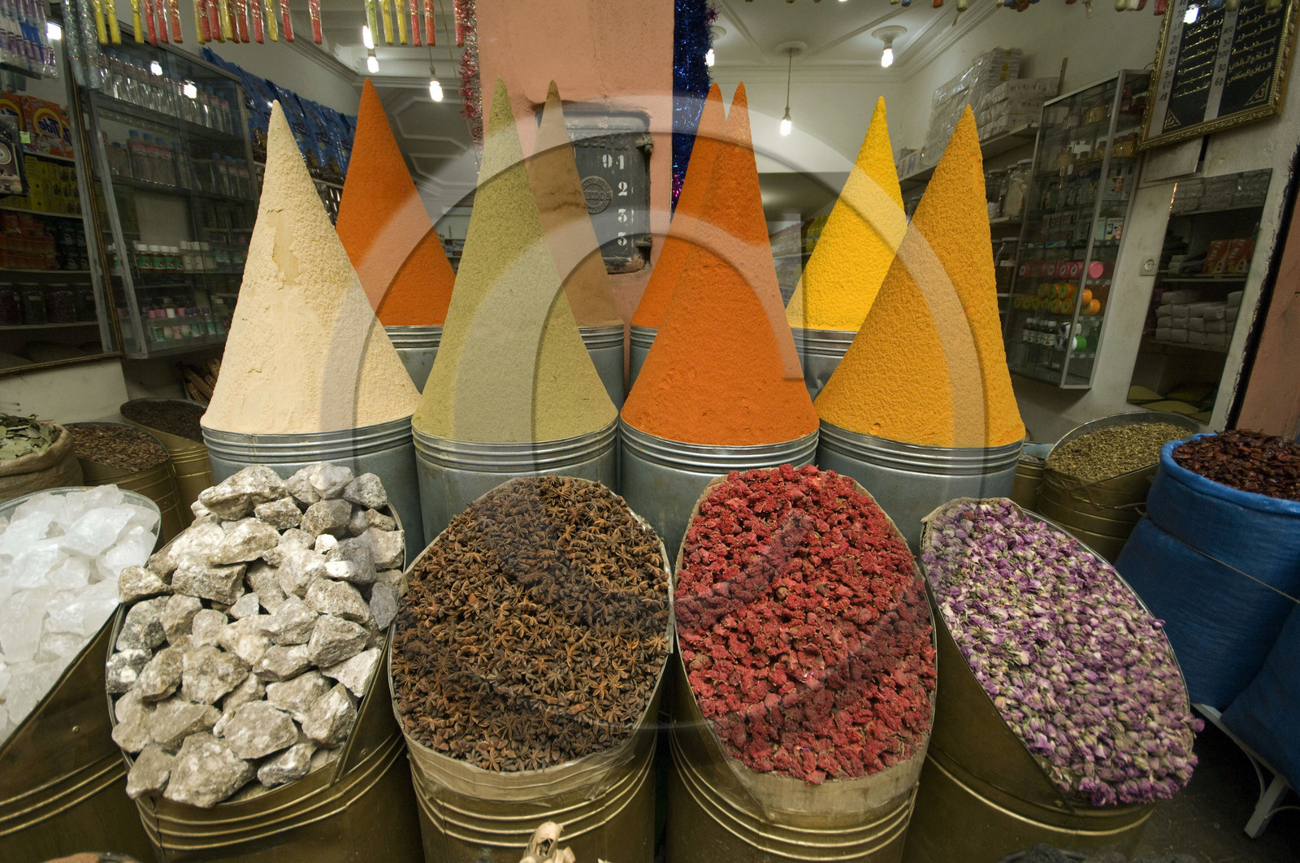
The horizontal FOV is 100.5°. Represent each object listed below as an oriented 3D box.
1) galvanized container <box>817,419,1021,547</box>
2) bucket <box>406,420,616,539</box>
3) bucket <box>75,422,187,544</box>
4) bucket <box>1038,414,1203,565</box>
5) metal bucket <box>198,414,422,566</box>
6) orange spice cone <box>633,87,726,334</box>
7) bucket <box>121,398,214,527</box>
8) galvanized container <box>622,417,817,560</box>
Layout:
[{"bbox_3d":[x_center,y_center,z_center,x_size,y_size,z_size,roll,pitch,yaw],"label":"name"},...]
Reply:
[{"bbox_3d":[0.508,0.208,1.118,0.370,0.480,0.370,1,16,0],"label":"galvanized container"},{"bbox_3d":[-0.248,0.201,1.077,0.370,0.480,0.370,1,16,0],"label":"bucket"},{"bbox_3d":[-2.058,0.295,2.140,0.325,0.675,0.325,1,15,0],"label":"bucket"},{"bbox_3d":[1.842,0.314,2.222,0.400,0.790,0.400,1,15,0],"label":"bucket"},{"bbox_3d":[-0.606,0.189,1.080,0.370,0.480,0.370,1,16,0],"label":"metal bucket"},{"bbox_3d":[0.140,-0.534,1.304,0.370,0.537,0.370,1,16,0],"label":"orange spice cone"},{"bbox_3d":[-2.066,0.198,2.466,0.360,0.695,0.360,1,15,0],"label":"bucket"},{"bbox_3d":[0.128,0.203,1.094,0.370,0.480,0.370,1,16,0],"label":"galvanized container"}]

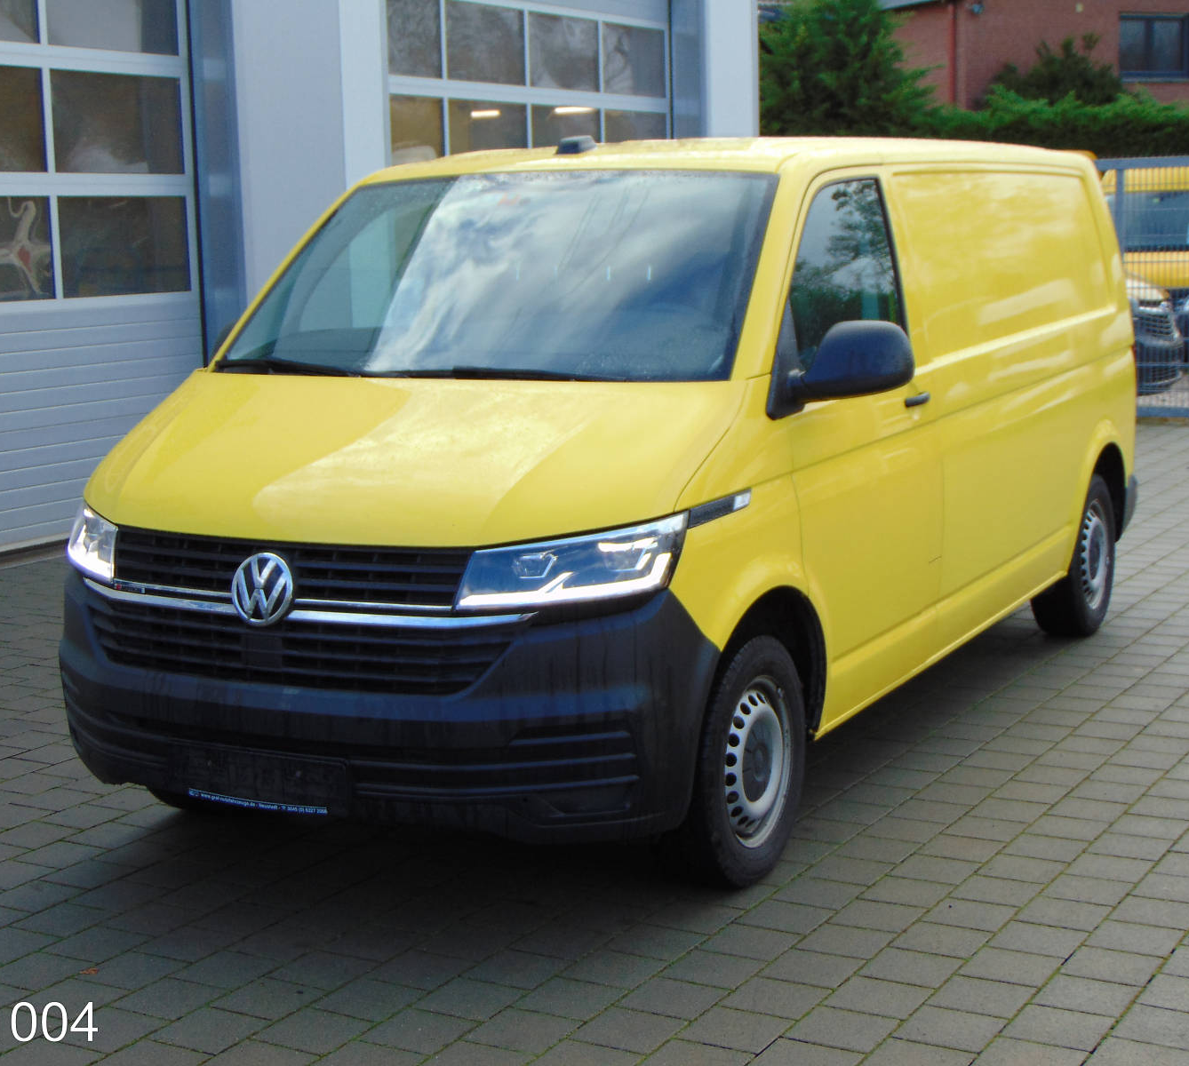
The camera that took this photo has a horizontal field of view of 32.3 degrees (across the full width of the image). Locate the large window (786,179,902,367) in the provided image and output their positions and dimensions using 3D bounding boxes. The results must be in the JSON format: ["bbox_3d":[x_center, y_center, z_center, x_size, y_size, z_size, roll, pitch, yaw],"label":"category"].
[{"bbox_3d":[0.685,-0.729,5.817,0.050,0.545,0.830,-6,6,29],"label":"large window"}]

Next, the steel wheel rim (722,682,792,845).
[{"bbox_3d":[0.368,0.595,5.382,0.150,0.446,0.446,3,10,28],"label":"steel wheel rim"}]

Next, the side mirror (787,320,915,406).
[{"bbox_3d":[0.673,-0.455,5.445,0.270,0.225,0.250,3,10,28],"label":"side mirror"}]

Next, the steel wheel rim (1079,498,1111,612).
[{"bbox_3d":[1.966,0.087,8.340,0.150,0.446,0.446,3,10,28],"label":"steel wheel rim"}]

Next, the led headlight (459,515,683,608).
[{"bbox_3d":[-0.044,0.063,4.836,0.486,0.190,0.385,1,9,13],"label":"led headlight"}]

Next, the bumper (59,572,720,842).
[{"bbox_3d":[-0.660,0.406,5.192,1.890,0.580,0.600,3,10,28],"label":"bumper"}]

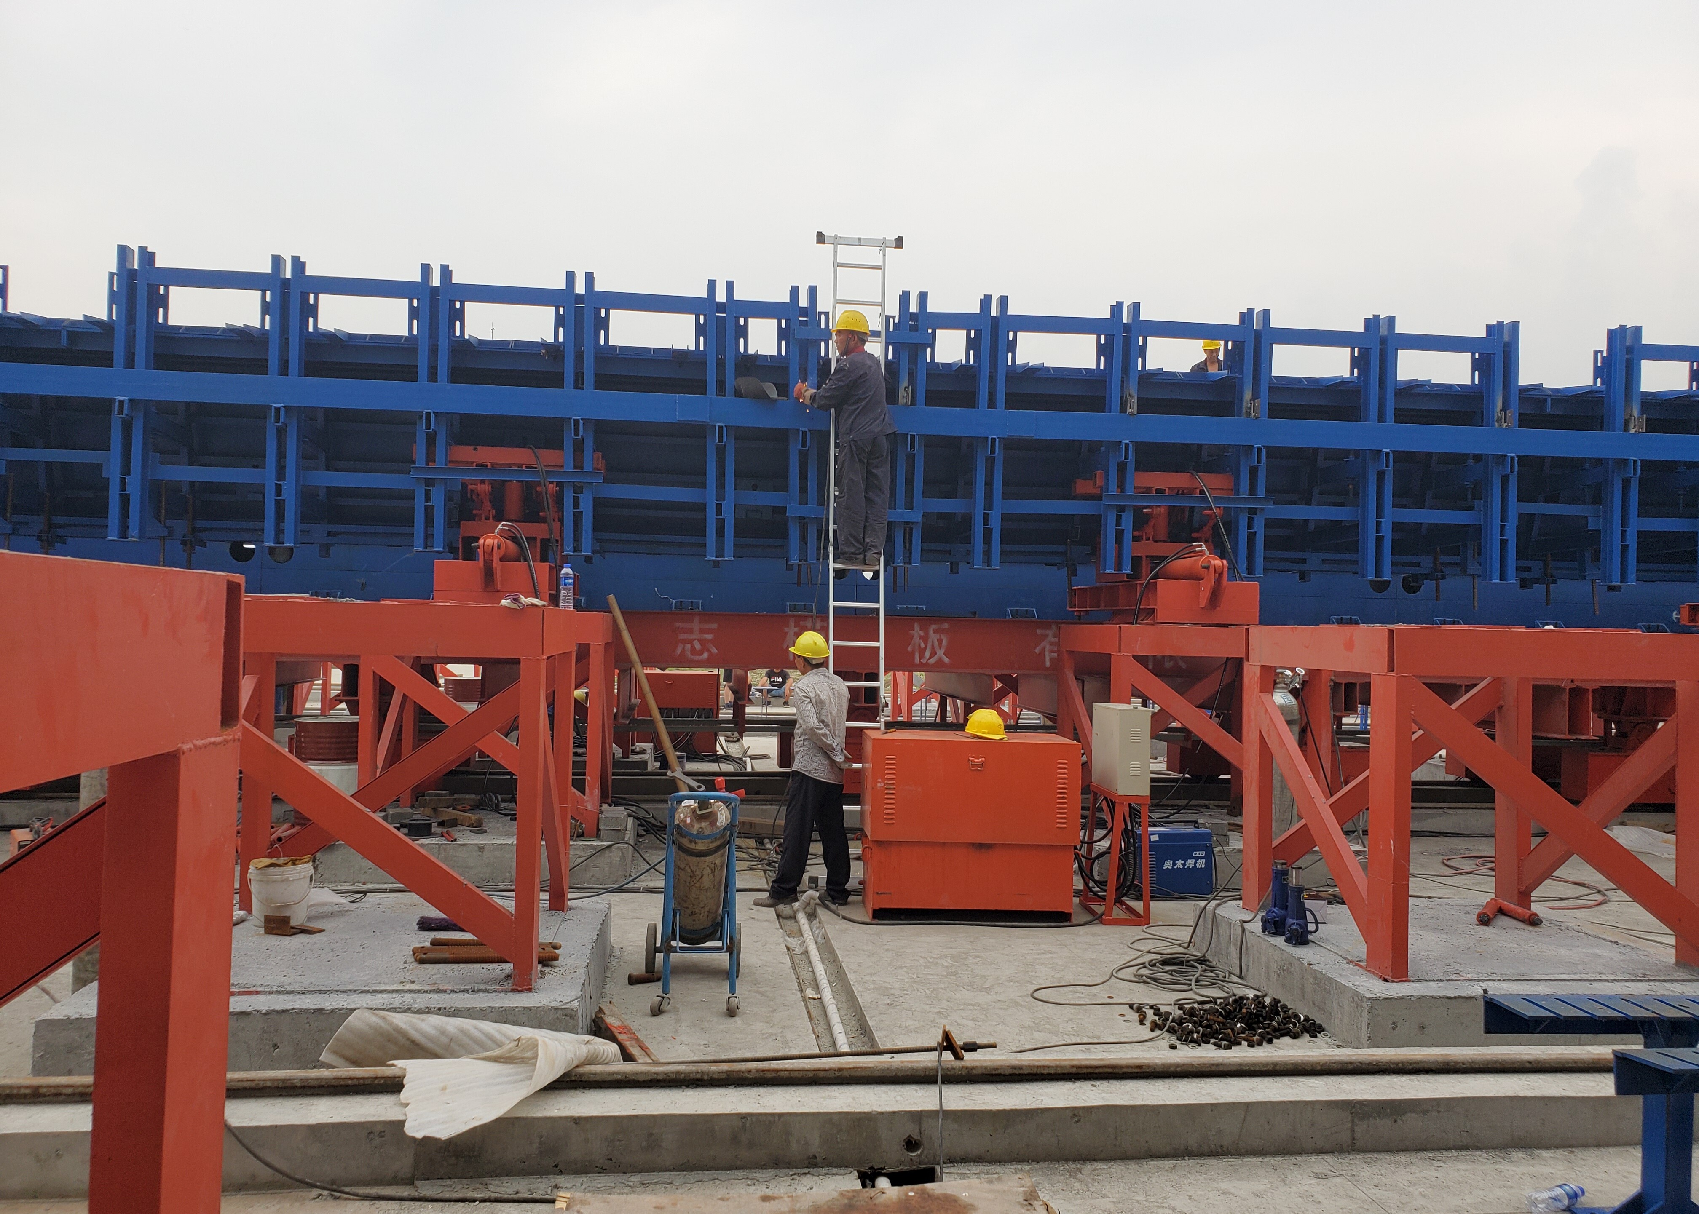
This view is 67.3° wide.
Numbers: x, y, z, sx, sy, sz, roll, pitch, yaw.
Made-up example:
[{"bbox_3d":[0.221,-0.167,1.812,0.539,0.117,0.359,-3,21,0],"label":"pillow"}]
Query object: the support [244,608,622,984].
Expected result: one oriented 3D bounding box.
[{"bbox_3d":[-2.201,0.788,5.962,1.654,1.572,1.558,1,-1,-7],"label":"support"}]

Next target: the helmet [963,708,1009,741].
[{"bbox_3d":[0.857,0.712,7.946,0.280,0.150,0.220,1,-1,23],"label":"helmet"}]

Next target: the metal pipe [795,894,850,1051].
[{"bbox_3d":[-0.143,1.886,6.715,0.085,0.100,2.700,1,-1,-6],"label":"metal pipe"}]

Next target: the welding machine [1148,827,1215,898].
[{"bbox_3d":[2.172,1.697,8.704,0.522,0.515,0.300,1,-1,-7],"label":"welding machine"}]

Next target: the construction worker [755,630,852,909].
[{"bbox_3d":[-0.269,0.999,7.970,0.500,1.700,0.500,1,-1,42],"label":"construction worker"}]

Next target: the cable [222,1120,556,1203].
[{"bbox_3d":[-1.346,1.606,3.708,0.985,0.214,0.177,1,-1,-7],"label":"cable"}]

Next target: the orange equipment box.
[{"bbox_3d":[0.745,1.335,7.910,1.250,1.070,0.670,1,-1,-5],"label":"orange equipment box"}]

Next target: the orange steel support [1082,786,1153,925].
[{"bbox_3d":[1.625,1.509,7.909,0.290,0.770,0.620,1,-1,-6],"label":"orange steel support"}]

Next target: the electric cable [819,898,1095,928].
[{"bbox_3d":[0.655,1.849,7.690,1.720,0.040,0.630,1,-1,-4],"label":"electric cable"}]

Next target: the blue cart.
[{"bbox_3d":[-0.722,1.330,6.030,0.450,0.980,0.800,1,-1,-5],"label":"blue cart"}]

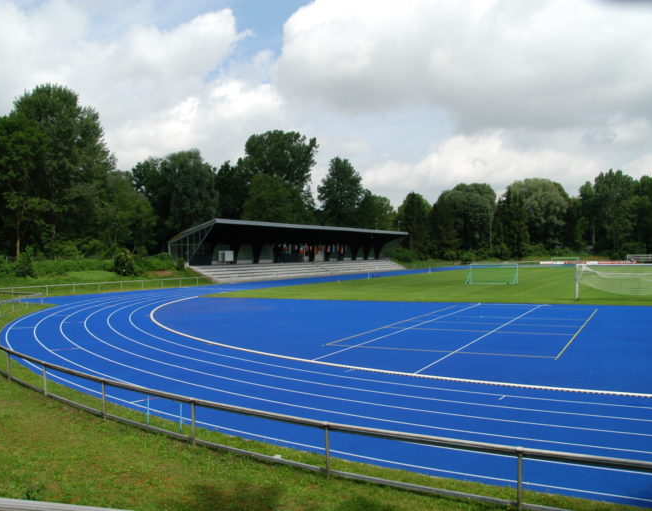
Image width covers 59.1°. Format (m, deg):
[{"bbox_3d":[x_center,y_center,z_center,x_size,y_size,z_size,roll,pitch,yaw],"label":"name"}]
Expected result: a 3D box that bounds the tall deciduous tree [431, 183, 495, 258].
[{"bbox_3d":[38.080,-9.450,160.000,18.100,21.700,16.300,0,0,0],"label":"tall deciduous tree"}]

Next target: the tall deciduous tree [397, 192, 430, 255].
[{"bbox_3d":[21.590,-6.910,142.000,8.900,17.300,8.400,0,0,0],"label":"tall deciduous tree"}]

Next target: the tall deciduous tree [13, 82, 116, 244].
[{"bbox_3d":[-36.500,-11.400,80.000,14.700,24.800,14.000,0,0,0],"label":"tall deciduous tree"}]

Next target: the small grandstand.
[{"bbox_3d":[-1.500,-0.750,101.500,7.800,8.100,63.500,0,0,30],"label":"small grandstand"}]

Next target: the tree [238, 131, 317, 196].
[{"bbox_3d":[-9.900,-11.400,115.000,16.000,27.200,15.000,0,0,0],"label":"tree"}]

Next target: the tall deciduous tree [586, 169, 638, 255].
[{"bbox_3d":[83.120,-11.900,167.000,15.700,26.700,14.100,0,0,0],"label":"tall deciduous tree"}]

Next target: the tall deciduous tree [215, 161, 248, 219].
[{"bbox_3d":[-19.170,-8.370,112.000,9.000,20.200,9.000,0,0,0],"label":"tall deciduous tree"}]

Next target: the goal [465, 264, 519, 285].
[{"bbox_3d":[17.550,1.960,60.800,5.150,2.050,1.600,0,0,32],"label":"goal"}]

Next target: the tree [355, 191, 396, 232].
[{"bbox_3d":[12.200,-6.900,145.000,10.000,19.000,10.000,0,0,0],"label":"tree"}]

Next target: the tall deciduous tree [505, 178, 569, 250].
[{"bbox_3d":[61.950,-10.640,169.000,19.100,23.900,17.200,0,0,0],"label":"tall deciduous tree"}]

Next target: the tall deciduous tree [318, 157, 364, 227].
[{"bbox_3d":[3.550,-10.100,132.000,10.600,25.200,10.500,0,0,0],"label":"tall deciduous tree"}]

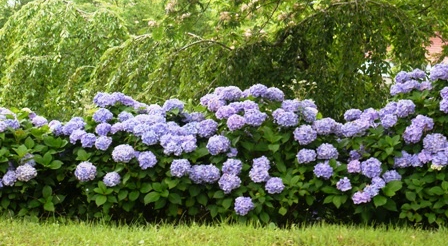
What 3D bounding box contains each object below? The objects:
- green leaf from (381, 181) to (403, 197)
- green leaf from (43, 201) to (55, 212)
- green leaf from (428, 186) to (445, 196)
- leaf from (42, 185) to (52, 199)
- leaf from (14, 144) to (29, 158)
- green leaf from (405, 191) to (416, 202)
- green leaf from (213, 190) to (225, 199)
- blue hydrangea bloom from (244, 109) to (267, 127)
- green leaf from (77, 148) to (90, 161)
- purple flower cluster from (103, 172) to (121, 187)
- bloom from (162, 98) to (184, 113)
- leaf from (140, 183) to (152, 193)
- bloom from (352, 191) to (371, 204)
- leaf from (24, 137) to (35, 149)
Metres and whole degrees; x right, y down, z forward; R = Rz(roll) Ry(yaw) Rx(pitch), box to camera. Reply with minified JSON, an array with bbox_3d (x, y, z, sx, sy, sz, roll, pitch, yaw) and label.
[{"bbox_3d":[1.236,0.484,6.250,0.145,0.119,0.070,0,5,0],"label":"green leaf"},{"bbox_3d":[-1.393,0.665,6.800,0.084,0.080,0.060,0,5,0],"label":"green leaf"},{"bbox_3d":[1.582,0.506,6.350,0.108,0.067,0.060,1,5,14],"label":"green leaf"},{"bbox_3d":[-1.424,0.563,6.900,0.077,0.107,0.050,0,4,0],"label":"leaf"},{"bbox_3d":[-1.681,0.233,7.100,0.112,0.108,0.090,0,4,0],"label":"leaf"},{"bbox_3d":[1.370,0.540,6.250,0.080,0.077,0.050,0,5,0],"label":"green leaf"},{"bbox_3d":[-0.040,0.578,6.900,0.089,0.073,0.070,0,4,0],"label":"green leaf"},{"bbox_3d":[0.260,-0.042,7.100,0.179,0.136,0.160,0,4,0],"label":"blue hydrangea bloom"},{"bbox_3d":[-1.160,0.260,7.050,0.110,0.127,0.045,0,-24,0],"label":"green leaf"},{"bbox_3d":[-0.905,0.456,6.900,0.137,0.121,0.133,0,4,0],"label":"purple flower cluster"},{"bbox_3d":[-0.434,-0.151,7.350,0.184,0.138,0.174,0,6,0],"label":"bloom"},{"bbox_3d":[-0.619,0.521,6.800,0.092,0.076,0.060,0,5,0],"label":"leaf"},{"bbox_3d":[1.002,0.544,6.200,0.138,0.092,0.131,0,5,0],"label":"bloom"},{"bbox_3d":[-1.624,0.176,7.150,0.075,0.092,0.080,0,4,0],"label":"leaf"}]

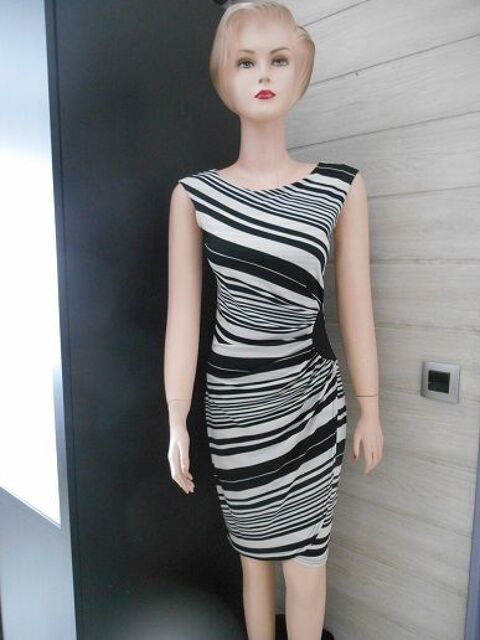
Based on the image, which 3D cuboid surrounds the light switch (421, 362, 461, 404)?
[{"bbox_3d":[0.449,0.138,1.077,0.082,0.083,0.012,5,8,40],"label":"light switch"}]

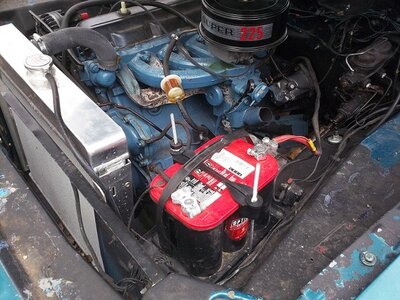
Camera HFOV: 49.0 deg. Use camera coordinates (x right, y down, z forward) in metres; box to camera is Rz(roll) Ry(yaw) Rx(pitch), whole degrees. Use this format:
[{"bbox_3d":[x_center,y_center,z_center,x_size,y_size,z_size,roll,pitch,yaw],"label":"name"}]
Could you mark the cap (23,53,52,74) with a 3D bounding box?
[{"bbox_3d":[-0.361,-0.192,0.985,0.061,0.022,0.061,-1,41,1],"label":"cap"}]

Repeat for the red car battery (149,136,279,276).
[{"bbox_3d":[0.036,0.114,0.969,0.175,0.188,0.254,32,52,33],"label":"red car battery"}]

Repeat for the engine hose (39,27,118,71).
[{"bbox_3d":[-0.324,-0.259,1.155,0.175,0.110,0.120,-26,47,-25],"label":"engine hose"}]

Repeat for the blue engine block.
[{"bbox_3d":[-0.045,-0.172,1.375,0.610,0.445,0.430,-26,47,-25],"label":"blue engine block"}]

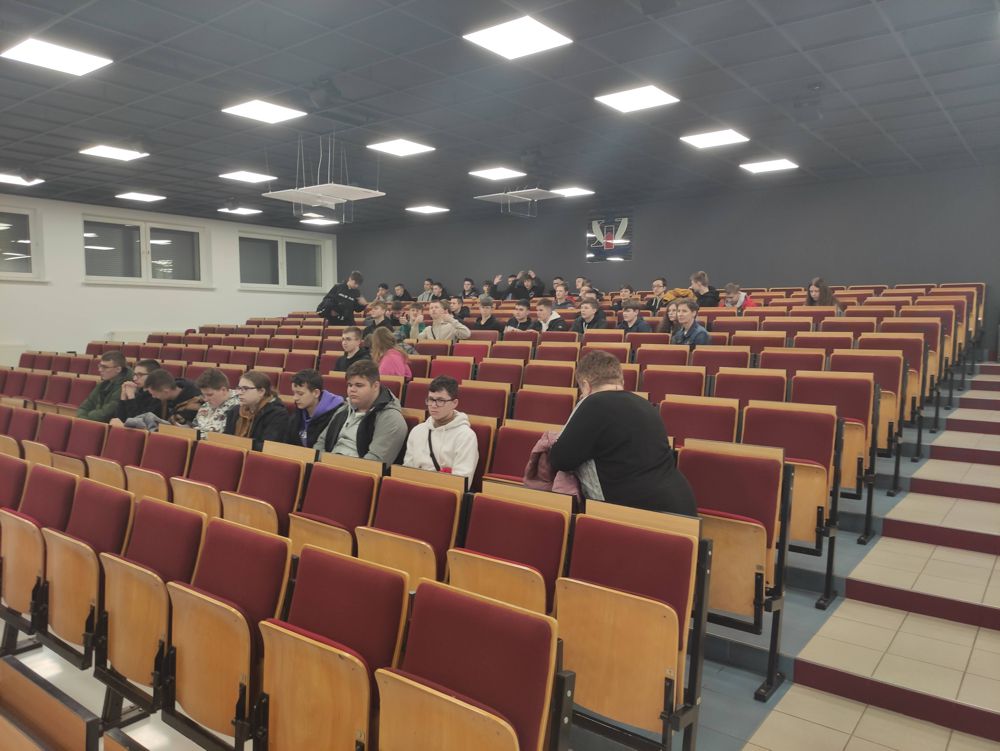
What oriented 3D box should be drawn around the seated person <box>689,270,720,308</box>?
[{"bbox_3d":[2.671,-0.629,9.315,0.700,1.360,0.540,-2,5,-20],"label":"seated person"}]

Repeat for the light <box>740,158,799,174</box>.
[{"bbox_3d":[3.464,-2.680,9.275,0.580,0.050,0.580,4,6,38],"label":"light"}]

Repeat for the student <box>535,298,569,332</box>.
[{"bbox_3d":[0.585,-0.285,8.571,0.520,1.240,0.740,4,6,38],"label":"student"}]

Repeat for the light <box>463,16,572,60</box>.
[{"bbox_3d":[0.131,-2.343,5.030,0.580,0.050,0.580,4,6,38],"label":"light"}]

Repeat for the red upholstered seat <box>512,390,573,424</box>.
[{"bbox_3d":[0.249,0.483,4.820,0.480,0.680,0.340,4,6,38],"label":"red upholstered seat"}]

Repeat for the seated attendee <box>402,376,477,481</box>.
[{"bbox_3d":[-0.417,0.652,3.908,0.520,1.270,0.750,4,6,43],"label":"seated attendee"}]

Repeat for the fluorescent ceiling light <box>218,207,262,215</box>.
[{"bbox_3d":[-4.888,-3.105,13.584,0.600,0.060,0.600,4,6,38],"label":"fluorescent ceiling light"}]

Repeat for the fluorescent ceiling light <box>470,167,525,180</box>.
[{"bbox_3d":[-0.027,-2.741,9.776,0.590,0.040,0.590,4,6,38],"label":"fluorescent ceiling light"}]

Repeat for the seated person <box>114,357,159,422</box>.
[{"bbox_3d":[-2.888,0.518,5.716,0.760,1.250,0.520,-4,6,-44],"label":"seated person"}]

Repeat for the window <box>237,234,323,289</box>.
[{"bbox_3d":[-4.806,-2.481,16.076,0.110,1.140,2.180,4,6,38],"label":"window"}]

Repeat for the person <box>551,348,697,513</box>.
[{"bbox_3d":[0.535,0.625,3.148,0.600,1.460,0.680,-2,5,-30],"label":"person"}]

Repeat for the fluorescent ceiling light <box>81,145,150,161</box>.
[{"bbox_3d":[-4.723,-2.741,8.864,0.600,0.060,0.600,4,6,38],"label":"fluorescent ceiling light"}]

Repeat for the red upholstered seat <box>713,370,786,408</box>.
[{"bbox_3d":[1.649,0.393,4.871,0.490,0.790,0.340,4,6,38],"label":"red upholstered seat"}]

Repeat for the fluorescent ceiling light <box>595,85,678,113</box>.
[{"bbox_3d":[1.234,-2.510,6.508,0.590,0.040,0.590,4,6,38],"label":"fluorescent ceiling light"}]

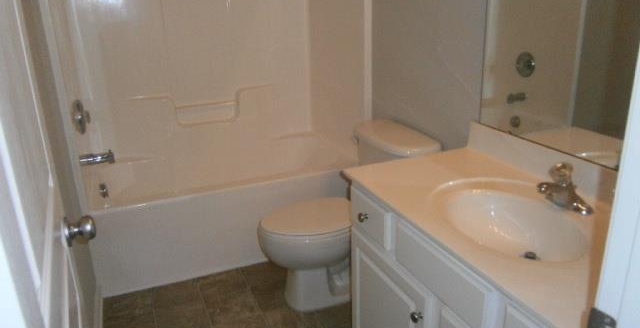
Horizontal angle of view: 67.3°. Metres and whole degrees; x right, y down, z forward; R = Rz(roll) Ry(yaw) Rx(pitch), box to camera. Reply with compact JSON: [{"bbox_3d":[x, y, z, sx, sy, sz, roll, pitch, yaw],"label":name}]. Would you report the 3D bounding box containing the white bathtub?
[{"bbox_3d":[-0.547,0.218,2.937,1.534,0.466,0.826,-9,20,-21],"label":"white bathtub"}]

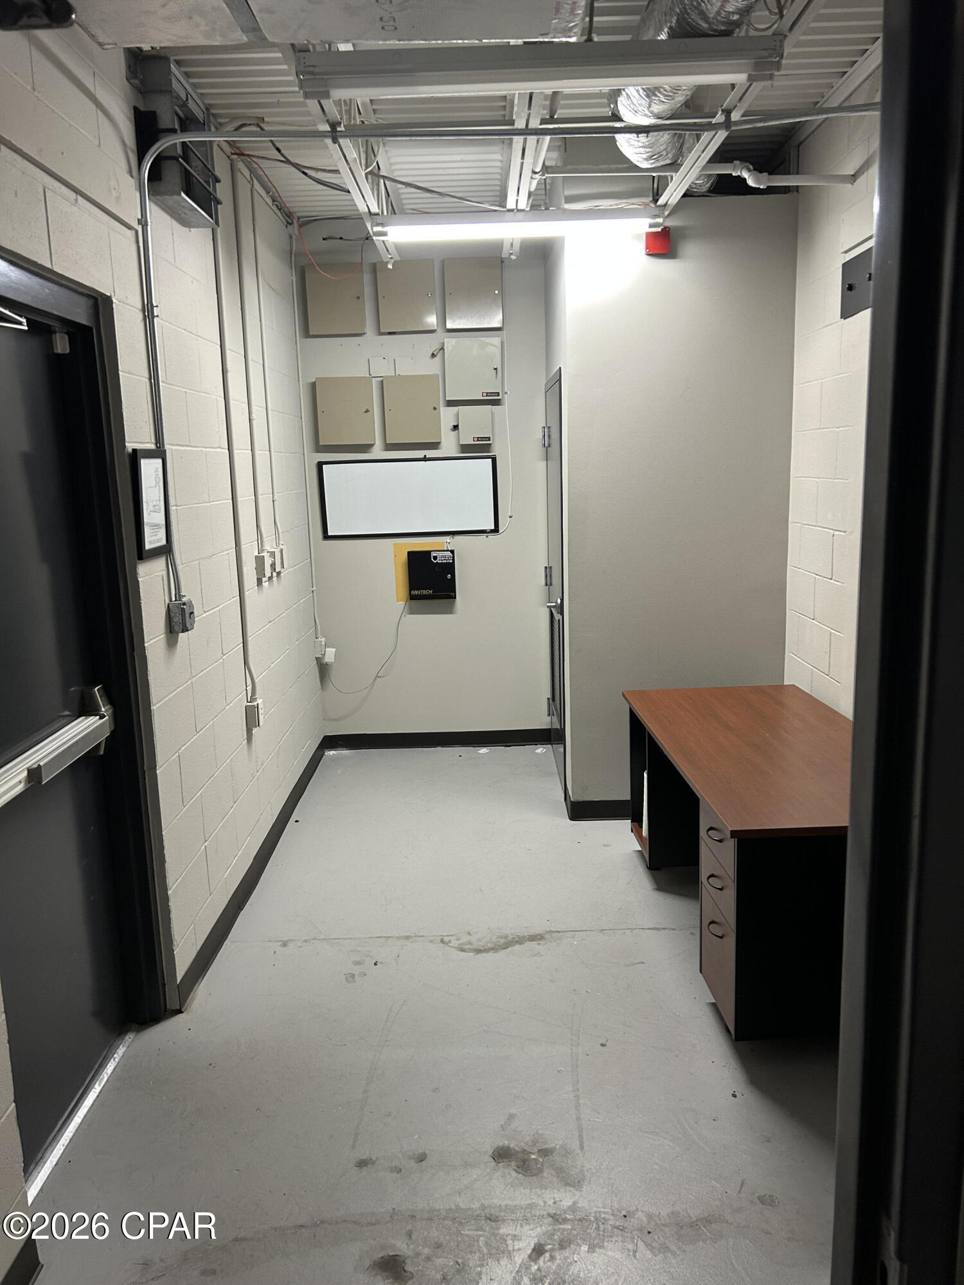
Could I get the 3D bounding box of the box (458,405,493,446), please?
[{"bbox_3d":[-0.036,-1.290,5.738,0.190,0.214,0.087,-2,10,0],"label":"box"}]

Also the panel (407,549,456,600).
[{"bbox_3d":[-0.303,-0.411,5.898,0.281,0.293,0.090,-2,10,0],"label":"panel"}]

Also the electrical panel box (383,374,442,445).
[{"bbox_3d":[-0.407,-1.381,5.723,0.322,0.386,0.085,-2,10,0],"label":"electrical panel box"}]

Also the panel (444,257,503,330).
[{"bbox_3d":[-0.046,-2.019,5.606,0.322,0.386,0.085,-2,10,0],"label":"panel"}]

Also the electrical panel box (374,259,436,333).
[{"bbox_3d":[-0.430,-2.005,5.609,0.322,0.386,0.085,-2,10,0],"label":"electrical panel box"}]

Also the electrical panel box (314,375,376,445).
[{"bbox_3d":[-0.803,-1.370,5.726,0.322,0.386,0.085,-2,10,0],"label":"electrical panel box"}]

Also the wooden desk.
[{"bbox_3d":[1.072,0.727,3.634,0.783,0.738,1.700,-2,10,-2],"label":"wooden desk"}]

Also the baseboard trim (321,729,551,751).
[{"bbox_3d":[-0.277,0.630,6.128,1.440,0.102,0.013,-2,10,0],"label":"baseboard trim"}]

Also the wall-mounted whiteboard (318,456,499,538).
[{"bbox_3d":[-0.437,-0.877,5.846,1.068,0.465,0.025,-2,10,0],"label":"wall-mounted whiteboard"}]

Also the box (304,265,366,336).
[{"bbox_3d":[-0.843,-1.989,5.612,0.322,0.386,0.085,-2,10,0],"label":"box"}]

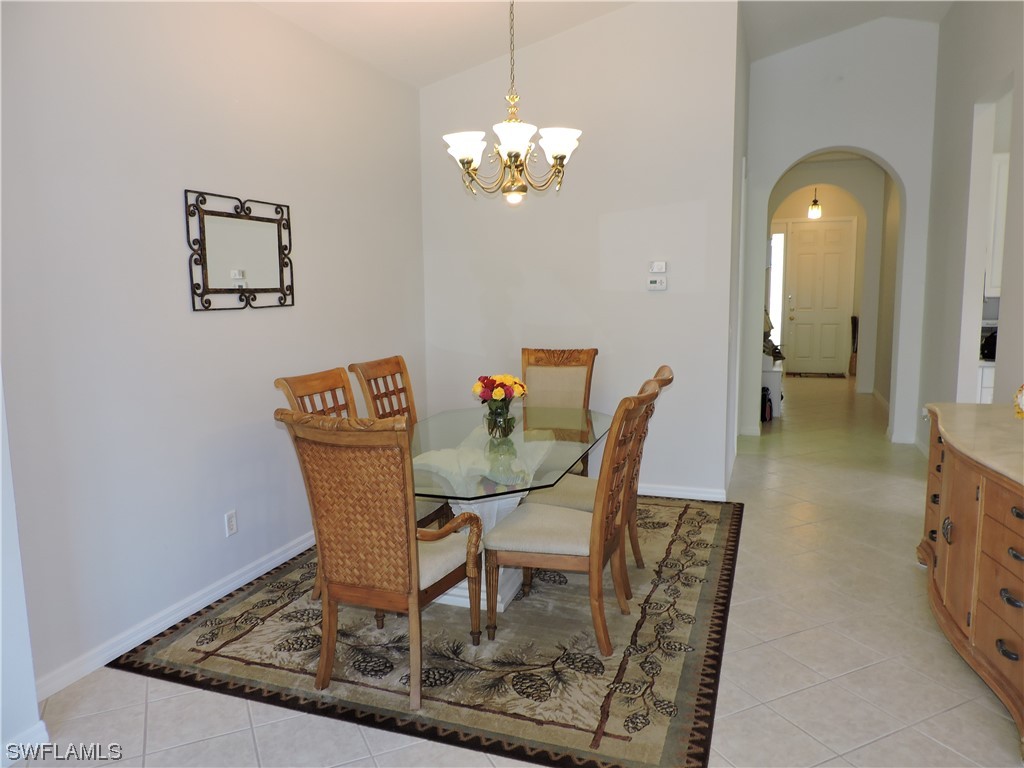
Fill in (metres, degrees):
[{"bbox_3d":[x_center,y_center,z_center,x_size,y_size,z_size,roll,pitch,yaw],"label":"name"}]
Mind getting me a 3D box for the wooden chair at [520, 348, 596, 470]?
[{"bbox_3d":[0.227,0.349,4.367,0.546,1.059,0.650,2,8,20],"label":"wooden chair"}]

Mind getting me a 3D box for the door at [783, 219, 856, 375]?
[{"bbox_3d":[5.098,-1.405,11.751,1.000,2.480,0.090,2,8,20],"label":"door"}]

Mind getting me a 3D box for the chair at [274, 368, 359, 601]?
[{"bbox_3d":[-0.675,0.486,3.427,0.650,1.056,0.513,2,8,20],"label":"chair"}]

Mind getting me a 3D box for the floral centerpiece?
[{"bbox_3d":[-0.058,0.107,3.426,0.256,0.287,0.248,-1,7,0],"label":"floral centerpiece"}]

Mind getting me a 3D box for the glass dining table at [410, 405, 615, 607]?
[{"bbox_3d":[-0.122,0.634,3.409,1.046,0.751,1.864,2,8,18],"label":"glass dining table"}]

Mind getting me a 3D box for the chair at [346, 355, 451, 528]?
[{"bbox_3d":[-0.480,0.402,4.050,0.643,1.056,0.513,2,8,20],"label":"chair"}]

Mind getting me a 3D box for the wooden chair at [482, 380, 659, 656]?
[{"bbox_3d":[0.250,0.525,3.026,0.643,1.056,0.513,2,8,20],"label":"wooden chair"}]

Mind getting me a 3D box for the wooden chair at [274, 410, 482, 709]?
[{"bbox_3d":[-0.456,0.580,2.686,0.546,1.056,0.650,2,8,20],"label":"wooden chair"}]

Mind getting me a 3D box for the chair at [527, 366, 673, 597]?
[{"bbox_3d":[0.422,0.455,3.543,0.643,1.056,0.513,2,8,20],"label":"chair"}]

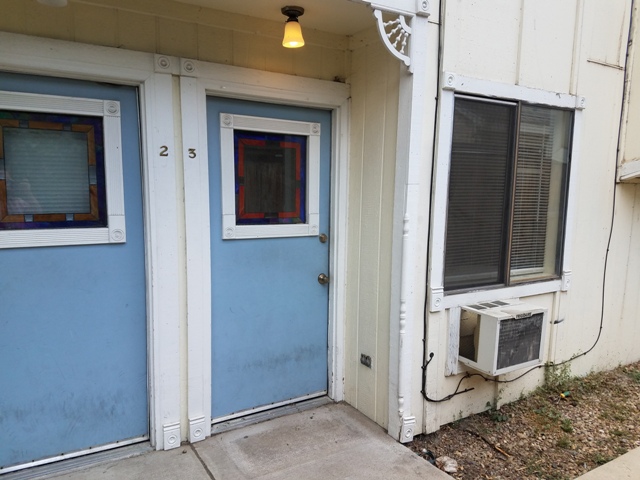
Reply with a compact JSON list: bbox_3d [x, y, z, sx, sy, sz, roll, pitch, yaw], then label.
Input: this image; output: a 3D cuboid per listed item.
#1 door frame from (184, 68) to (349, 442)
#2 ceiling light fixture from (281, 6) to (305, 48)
[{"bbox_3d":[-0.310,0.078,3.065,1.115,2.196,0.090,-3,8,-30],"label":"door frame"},{"bbox_3d":[-0.148,-1.188,2.694,0.129,0.187,0.129,1,7,0],"label":"ceiling light fixture"}]

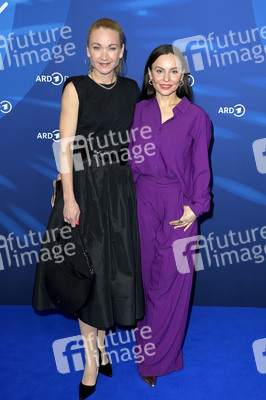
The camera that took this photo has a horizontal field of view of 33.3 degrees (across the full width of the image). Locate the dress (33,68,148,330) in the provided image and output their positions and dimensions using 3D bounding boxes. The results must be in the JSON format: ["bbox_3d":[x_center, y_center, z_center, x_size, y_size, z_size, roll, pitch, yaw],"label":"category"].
[{"bbox_3d":[-0.225,-0.008,2.200,0.570,1.190,0.420,0,7,-10],"label":"dress"}]

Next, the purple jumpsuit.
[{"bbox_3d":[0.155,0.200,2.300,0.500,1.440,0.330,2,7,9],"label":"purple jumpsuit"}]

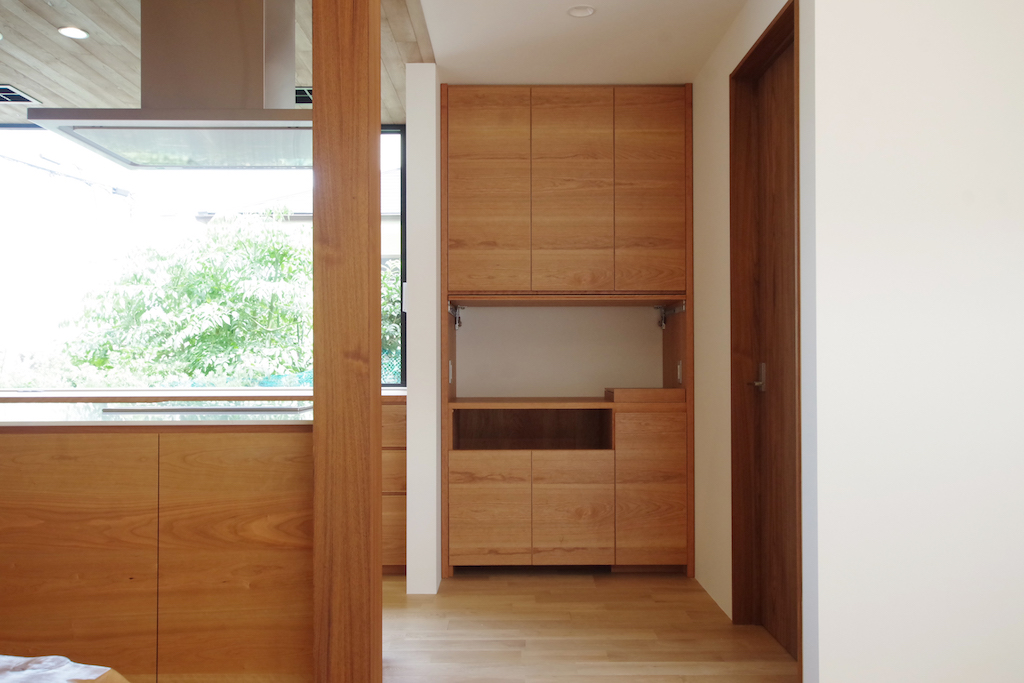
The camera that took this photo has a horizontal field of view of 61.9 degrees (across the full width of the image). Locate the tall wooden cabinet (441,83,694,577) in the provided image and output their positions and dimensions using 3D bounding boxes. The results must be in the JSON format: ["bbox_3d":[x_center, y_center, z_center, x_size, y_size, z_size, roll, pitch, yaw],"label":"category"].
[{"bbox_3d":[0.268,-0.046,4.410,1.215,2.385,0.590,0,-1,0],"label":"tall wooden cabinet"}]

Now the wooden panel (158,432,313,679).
[{"bbox_3d":[-0.824,0.660,2.570,0.485,0.775,0.030,0,-1,0],"label":"wooden panel"}]

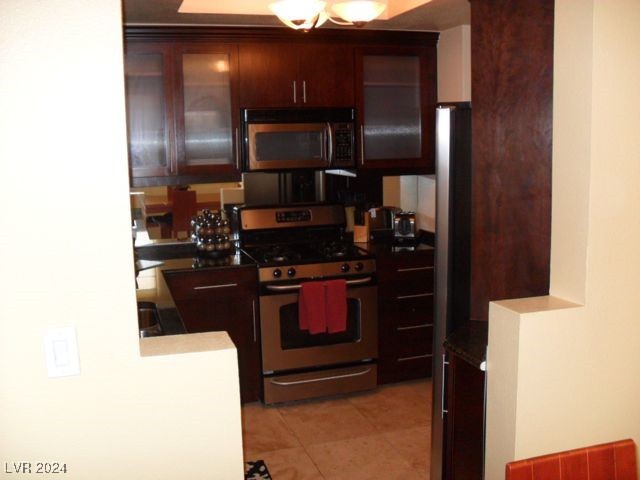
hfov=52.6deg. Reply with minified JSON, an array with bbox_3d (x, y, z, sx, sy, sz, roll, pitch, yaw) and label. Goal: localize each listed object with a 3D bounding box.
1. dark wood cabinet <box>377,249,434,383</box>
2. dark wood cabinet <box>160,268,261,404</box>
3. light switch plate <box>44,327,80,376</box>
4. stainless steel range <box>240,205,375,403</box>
[{"bbox_3d":[0.529,0.475,4.512,0.518,0.905,0.640,-4,10,-17],"label":"dark wood cabinet"},{"bbox_3d":[-0.726,0.565,4.121,0.557,0.905,0.640,-4,10,-17],"label":"dark wood cabinet"},{"bbox_3d":[-0.596,0.261,1.499,0.068,0.116,0.008,-4,10,-17],"label":"light switch plate"},{"bbox_3d":[-0.088,0.383,4.301,0.765,1.180,0.675,-4,10,-17],"label":"stainless steel range"}]

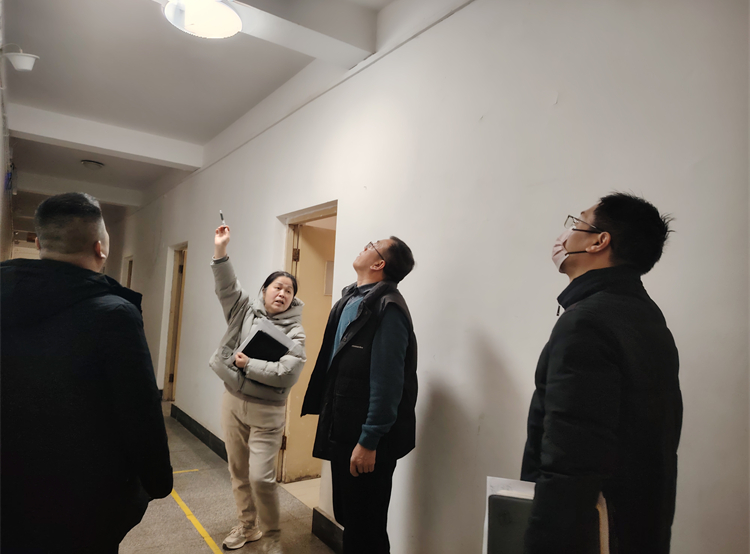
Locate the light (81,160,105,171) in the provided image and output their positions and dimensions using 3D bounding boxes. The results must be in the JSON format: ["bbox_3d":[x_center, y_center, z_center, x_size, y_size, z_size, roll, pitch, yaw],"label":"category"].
[{"bbox_3d":[-3.962,-1.555,7.304,0.285,0.090,0.285,6,-4,-34],"label":"light"}]

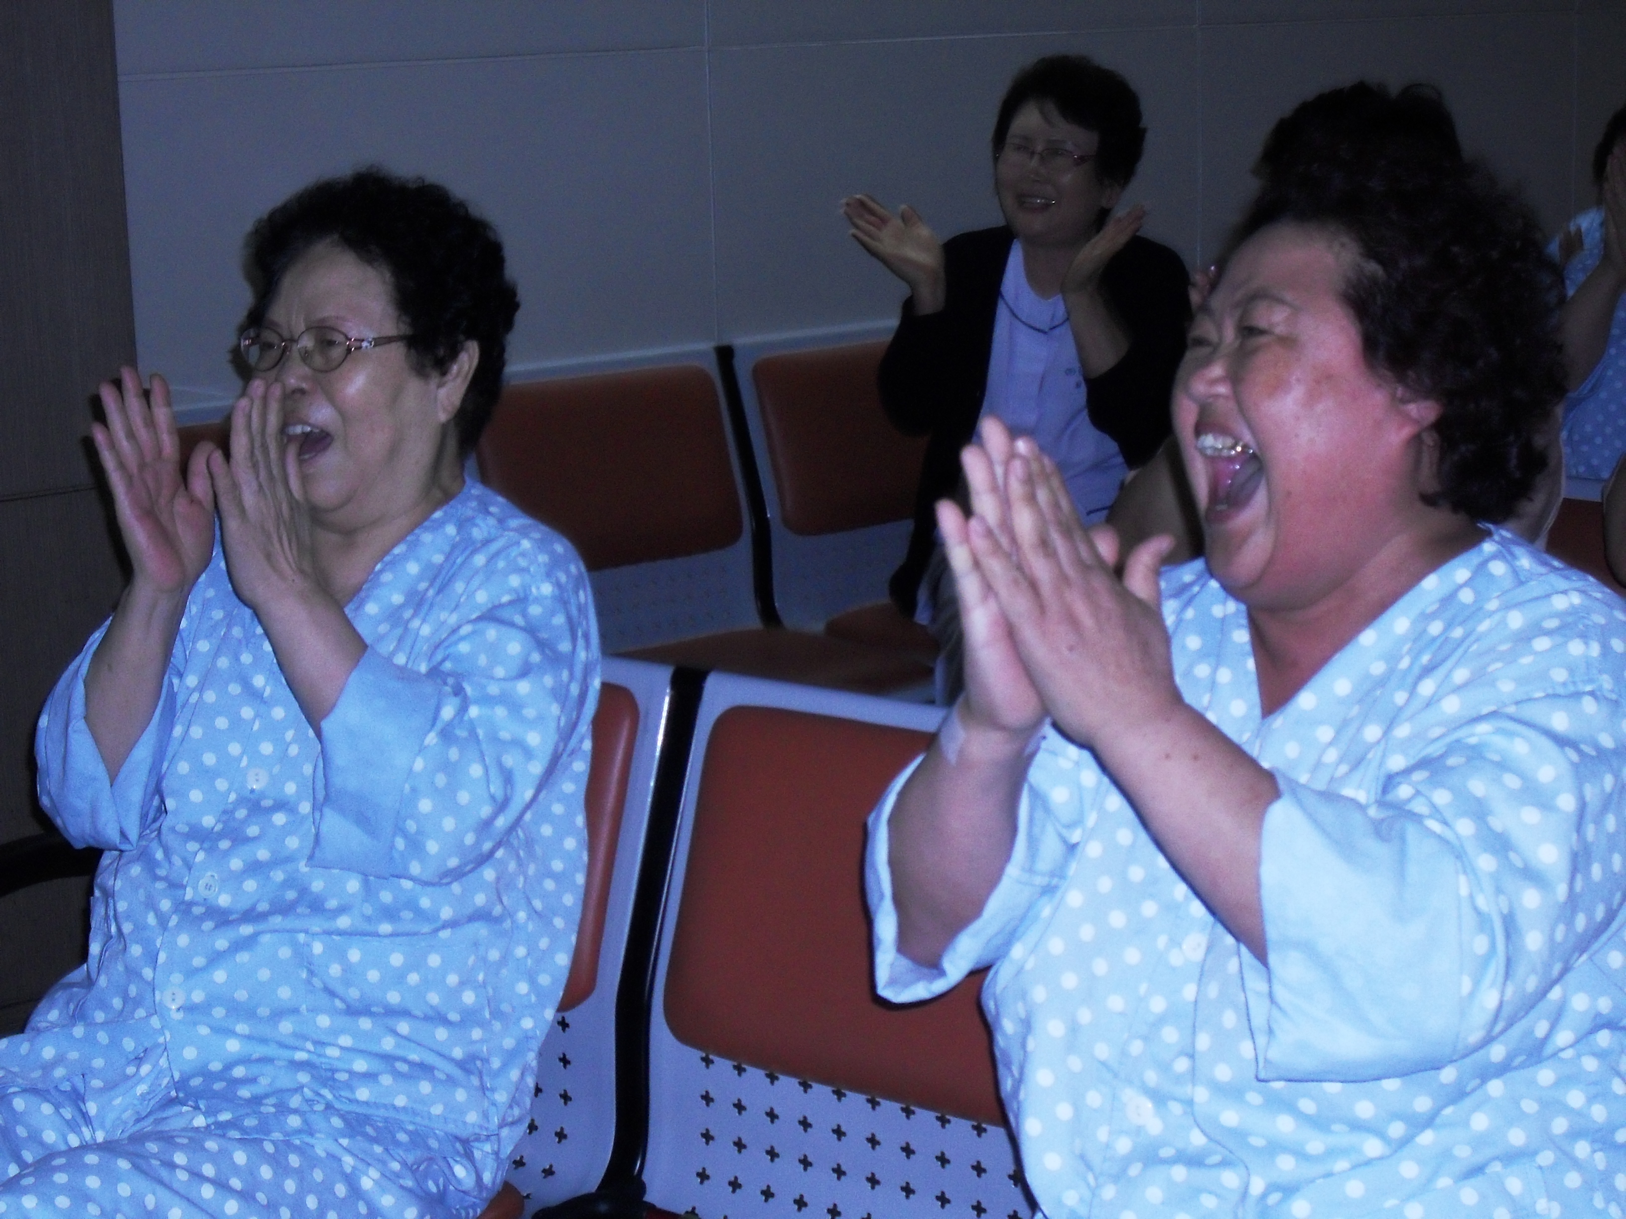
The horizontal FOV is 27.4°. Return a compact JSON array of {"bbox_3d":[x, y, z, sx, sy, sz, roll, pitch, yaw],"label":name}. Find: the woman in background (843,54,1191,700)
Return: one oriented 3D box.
[{"bbox_3d":[0.299,-0.098,4.252,0.480,1.170,0.660,1,11,16],"label":"woman in background"}]

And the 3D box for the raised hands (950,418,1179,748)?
[{"bbox_3d":[0.129,-0.014,1.700,0.090,0.170,0.115,8,14,40],"label":"raised hands"}]

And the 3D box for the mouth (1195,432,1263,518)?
[{"bbox_3d":[0.230,-0.075,1.840,0.030,0.050,0.048,-10,13,-35],"label":"mouth"}]

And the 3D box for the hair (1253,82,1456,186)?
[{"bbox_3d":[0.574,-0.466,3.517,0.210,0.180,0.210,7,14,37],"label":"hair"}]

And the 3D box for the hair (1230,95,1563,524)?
[{"bbox_3d":[0.339,-0.164,1.930,0.200,0.225,0.190,-10,14,-37],"label":"hair"}]

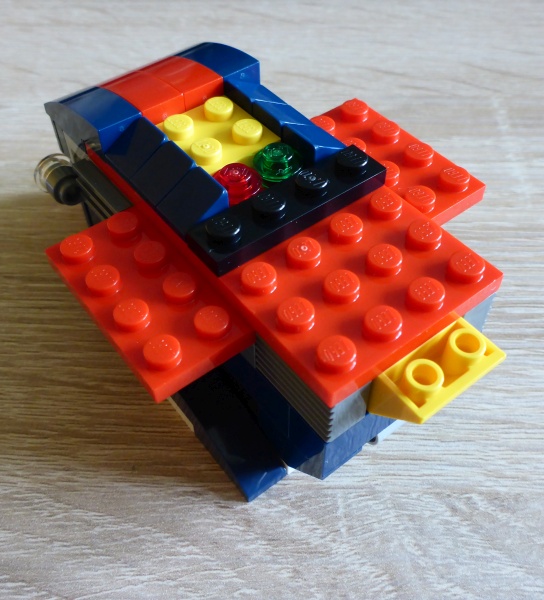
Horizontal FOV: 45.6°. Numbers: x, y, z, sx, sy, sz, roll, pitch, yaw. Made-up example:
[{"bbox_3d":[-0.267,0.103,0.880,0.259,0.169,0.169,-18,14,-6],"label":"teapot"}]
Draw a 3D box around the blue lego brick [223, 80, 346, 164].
[{"bbox_3d":[0.003,-0.030,0.109,0.008,0.006,0.024,-31,56,-23],"label":"blue lego brick"}]

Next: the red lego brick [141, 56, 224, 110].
[{"bbox_3d":[-0.019,-0.040,0.119,0.008,0.010,0.024,-31,57,-23],"label":"red lego brick"}]

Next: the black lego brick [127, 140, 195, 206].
[{"bbox_3d":[-0.016,-0.019,0.099,0.008,0.006,0.008,-31,56,-23],"label":"black lego brick"}]

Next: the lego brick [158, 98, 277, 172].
[{"bbox_3d":[-0.009,-0.027,0.107,0.016,0.005,0.016,-31,56,-23],"label":"lego brick"}]

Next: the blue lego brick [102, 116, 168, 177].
[{"bbox_3d":[-0.021,-0.024,0.103,0.008,0.006,0.008,-31,56,-23],"label":"blue lego brick"}]

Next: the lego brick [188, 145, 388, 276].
[{"bbox_3d":[0.003,-0.015,0.096,0.032,0.005,0.008,-31,56,-23],"label":"lego brick"}]

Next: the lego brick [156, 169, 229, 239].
[{"bbox_3d":[-0.012,-0.014,0.095,0.008,0.006,0.008,-31,57,-23],"label":"lego brick"}]

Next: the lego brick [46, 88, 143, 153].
[{"bbox_3d":[-0.031,-0.033,0.112,0.008,0.010,0.024,-31,57,-23],"label":"lego brick"}]

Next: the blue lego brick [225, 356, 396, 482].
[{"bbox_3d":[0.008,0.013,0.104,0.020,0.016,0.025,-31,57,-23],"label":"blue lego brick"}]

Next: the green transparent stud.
[{"bbox_3d":[0.001,-0.021,0.102,0.008,0.005,0.008,0,50,0],"label":"green transparent stud"}]

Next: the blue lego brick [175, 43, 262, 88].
[{"bbox_3d":[-0.012,-0.044,0.122,0.008,0.010,0.024,-31,57,-23],"label":"blue lego brick"}]

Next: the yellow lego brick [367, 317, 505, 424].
[{"bbox_3d":[0.020,0.009,0.089,0.016,0.011,0.016,-31,56,-23],"label":"yellow lego brick"}]

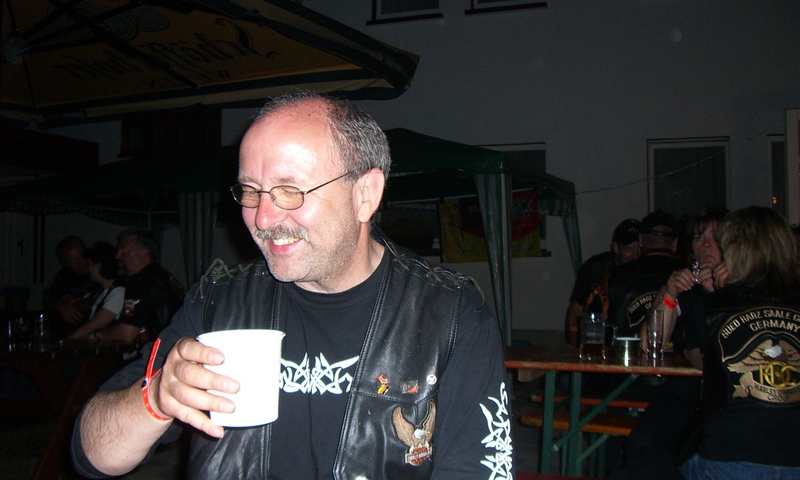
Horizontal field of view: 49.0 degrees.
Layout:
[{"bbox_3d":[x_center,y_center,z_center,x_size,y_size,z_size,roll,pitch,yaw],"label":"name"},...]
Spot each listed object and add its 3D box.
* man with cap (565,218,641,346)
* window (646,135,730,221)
[{"bbox_3d":[1.250,0.560,5.150,0.620,1.360,0.720,0,-1,-22],"label":"man with cap"},{"bbox_3d":[3.830,-0.610,11.660,1.060,1.500,0.150,-1,-1,19],"label":"window"}]

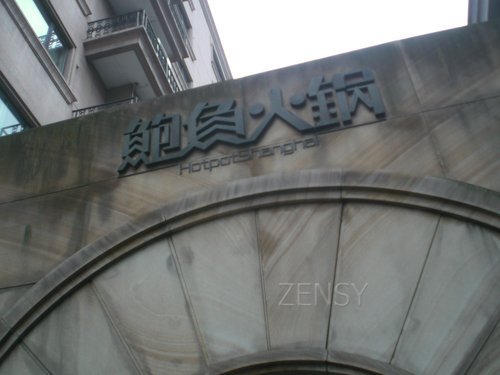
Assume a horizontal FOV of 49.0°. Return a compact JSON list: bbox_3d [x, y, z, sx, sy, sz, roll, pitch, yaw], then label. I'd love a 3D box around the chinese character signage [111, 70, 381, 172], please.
[{"bbox_3d":[-0.032,-0.437,3.718,1.804,0.554,0.055,-11,-39,9],"label":"chinese character signage"}]

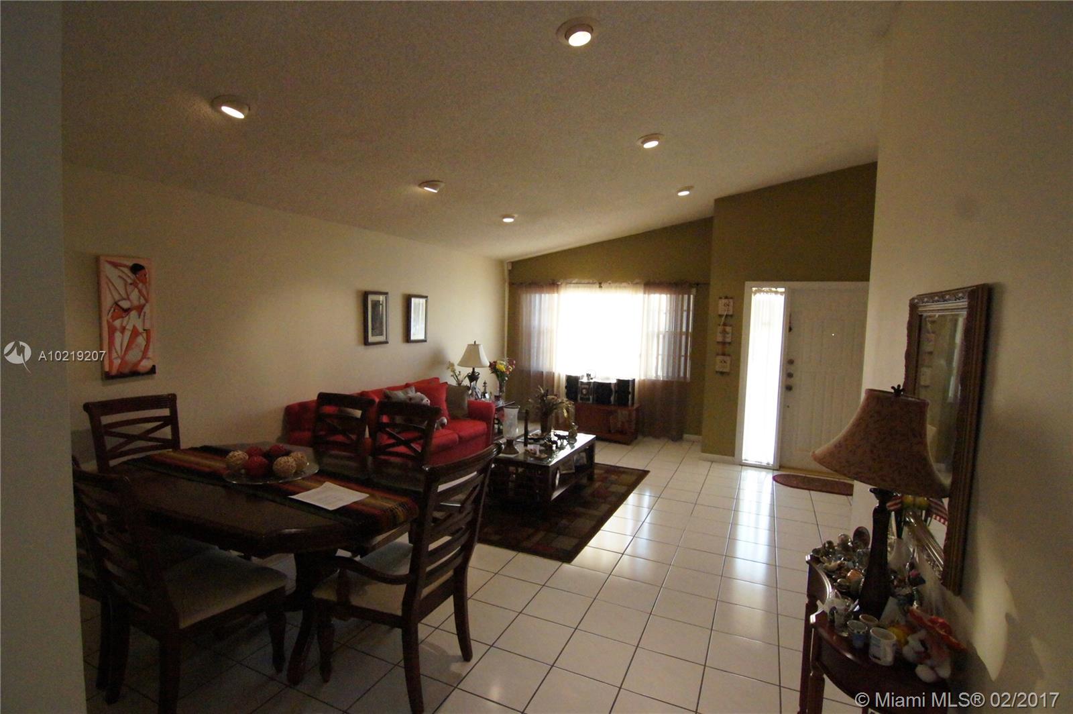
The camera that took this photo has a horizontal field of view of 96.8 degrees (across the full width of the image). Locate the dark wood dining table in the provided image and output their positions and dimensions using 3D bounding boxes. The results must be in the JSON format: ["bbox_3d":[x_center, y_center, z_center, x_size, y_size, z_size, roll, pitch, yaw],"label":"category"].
[{"bbox_3d":[-1.384,0.981,2.459,1.800,0.760,1.000,3,4,26],"label":"dark wood dining table"}]

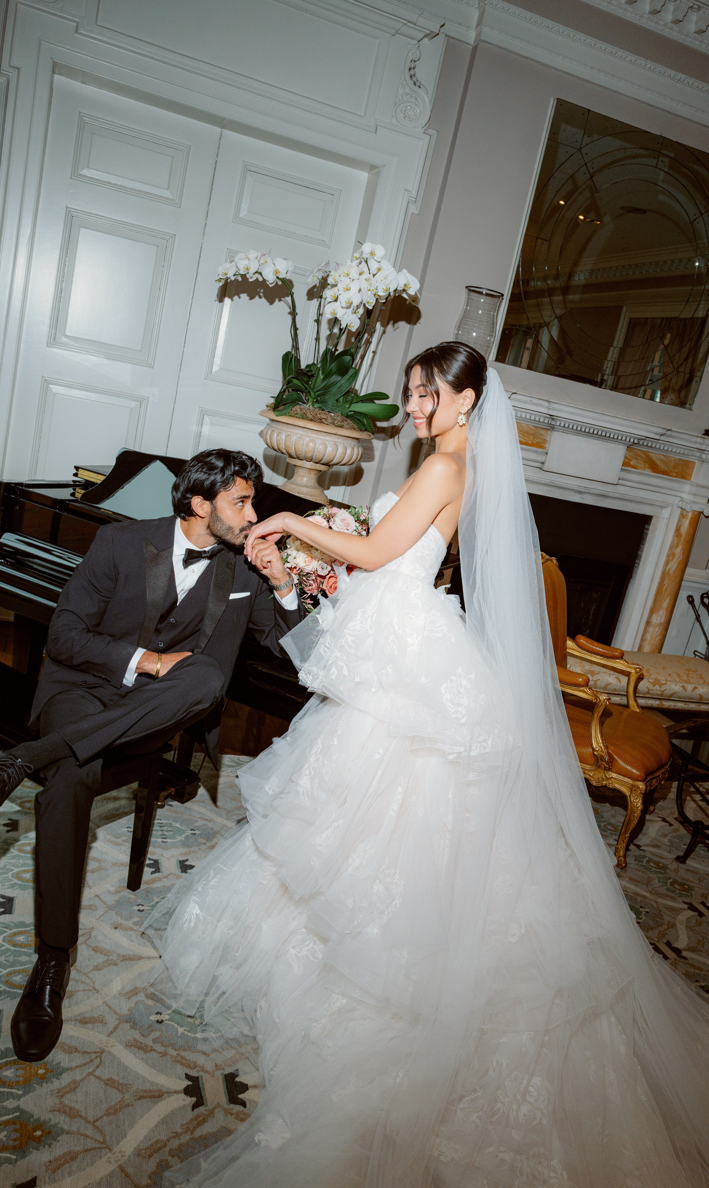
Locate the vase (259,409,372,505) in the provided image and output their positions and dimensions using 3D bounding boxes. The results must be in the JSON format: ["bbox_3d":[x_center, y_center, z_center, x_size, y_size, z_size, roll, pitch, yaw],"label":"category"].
[{"bbox_3d":[-0.177,-0.551,3.716,0.465,0.305,0.465,8,14,-20],"label":"vase"}]

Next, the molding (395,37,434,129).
[{"bbox_3d":[0.285,-2.309,4.173,0.155,0.355,0.060,8,14,-20],"label":"molding"}]

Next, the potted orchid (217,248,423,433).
[{"bbox_3d":[-0.159,-1.020,3.560,0.790,0.690,0.480,8,14,-20],"label":"potted orchid"}]

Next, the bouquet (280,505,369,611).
[{"bbox_3d":[-0.085,-0.102,2.512,0.270,0.300,0.260,10,14,-10],"label":"bouquet"}]

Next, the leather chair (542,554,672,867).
[{"bbox_3d":[0.975,0.414,3.748,0.700,1.000,0.660,19,15,25],"label":"leather chair"}]

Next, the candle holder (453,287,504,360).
[{"bbox_3d":[0.584,-1.237,4.462,0.205,0.410,0.205,8,14,-20],"label":"candle holder"}]

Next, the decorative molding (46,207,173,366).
[{"bbox_3d":[-1.126,-1.410,4.283,0.490,0.618,0.035,8,14,-20],"label":"decorative molding"}]

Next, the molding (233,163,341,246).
[{"bbox_3d":[-0.316,-1.855,4.409,0.485,0.270,0.035,8,14,-20],"label":"molding"}]

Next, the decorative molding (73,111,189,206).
[{"bbox_3d":[-1.001,-1.946,4.155,0.488,0.270,0.035,8,14,-20],"label":"decorative molding"}]

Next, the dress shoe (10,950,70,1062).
[{"bbox_3d":[-0.706,0.904,2.111,0.110,0.115,0.310,10,14,-11],"label":"dress shoe"}]

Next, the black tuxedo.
[{"bbox_3d":[-0.520,0.288,2.415,0.660,1.030,0.720,5,15,-28],"label":"black tuxedo"}]

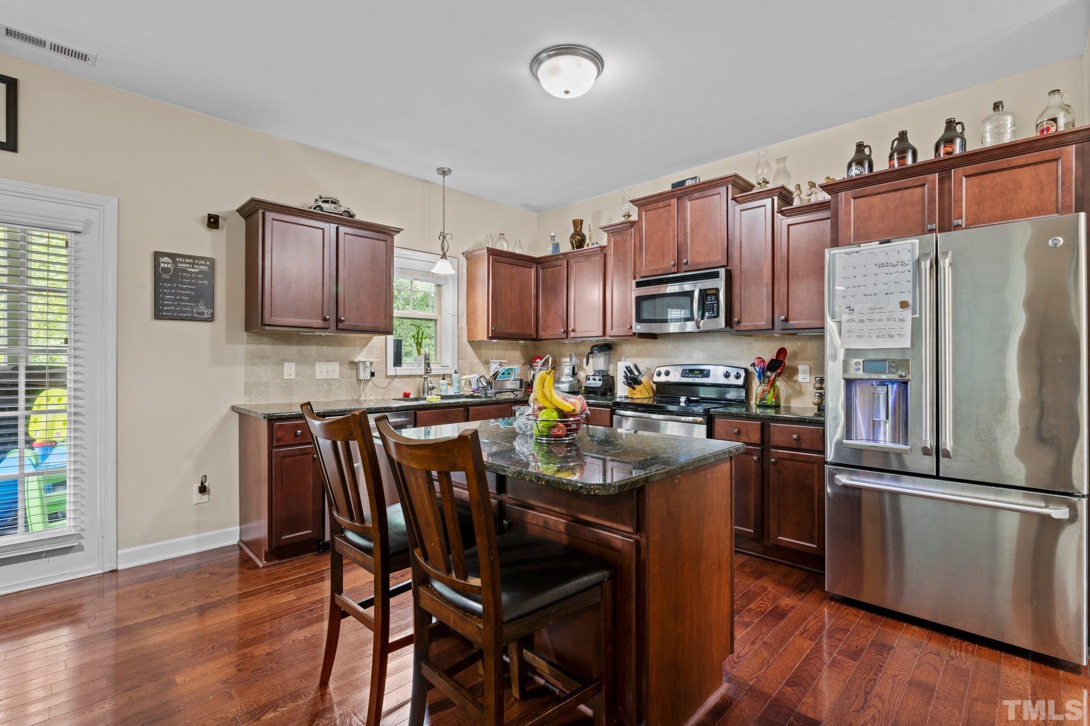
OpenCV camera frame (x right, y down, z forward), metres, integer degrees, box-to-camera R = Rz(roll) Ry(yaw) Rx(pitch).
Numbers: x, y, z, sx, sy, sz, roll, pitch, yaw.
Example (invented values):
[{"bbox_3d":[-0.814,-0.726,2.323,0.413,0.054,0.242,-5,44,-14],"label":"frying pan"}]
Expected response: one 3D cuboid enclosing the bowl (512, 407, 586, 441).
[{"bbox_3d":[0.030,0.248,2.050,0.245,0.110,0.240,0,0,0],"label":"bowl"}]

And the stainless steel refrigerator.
[{"bbox_3d":[2.010,0.308,2.557,0.910,1.770,0.890,0,0,44],"label":"stainless steel refrigerator"}]

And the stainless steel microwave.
[{"bbox_3d":[1.092,-0.438,3.890,0.754,0.410,0.430,0,0,45],"label":"stainless steel microwave"}]

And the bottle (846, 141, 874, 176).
[{"bbox_3d":[1.778,-1.102,2.901,0.128,0.277,0.128,0,0,-41],"label":"bottle"}]

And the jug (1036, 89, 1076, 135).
[{"bbox_3d":[2.340,-1.112,2.357,0.130,0.276,0.130,0,0,-16],"label":"jug"}]

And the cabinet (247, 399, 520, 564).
[{"bbox_3d":[-1.055,0.761,3.930,0.633,0.857,2.139,0,0,44],"label":"cabinet"}]

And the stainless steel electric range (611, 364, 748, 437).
[{"bbox_3d":[0.987,0.609,3.787,0.762,1.190,0.680,0,0,45],"label":"stainless steel electric range"}]

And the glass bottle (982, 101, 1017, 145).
[{"bbox_3d":[2.193,-1.120,2.487,0.124,0.292,0.120,0,0,44],"label":"glass bottle"}]

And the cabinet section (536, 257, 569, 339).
[{"bbox_3d":[0.181,-0.580,4.846,0.394,0.732,0.330,0,0,44],"label":"cabinet section"}]

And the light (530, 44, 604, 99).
[{"bbox_3d":[0.118,-1.502,2.728,0.386,0.142,0.386,0,0,0],"label":"light"}]

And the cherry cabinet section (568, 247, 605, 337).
[{"bbox_3d":[0.466,-0.589,4.556,0.429,0.760,0.345,0,0,44],"label":"cherry cabinet section"}]

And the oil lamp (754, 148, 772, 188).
[{"bbox_3d":[1.487,-1.292,3.509,0.118,0.349,0.118,0,0,44],"label":"oil lamp"}]

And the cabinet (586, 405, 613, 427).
[{"bbox_3d":[0.545,0.767,4.289,0.555,0.870,0.630,0,0,45],"label":"cabinet"}]

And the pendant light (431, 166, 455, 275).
[{"bbox_3d":[-0.824,-1.153,4.197,0.194,0.829,0.194,0,0,0],"label":"pendant light"}]

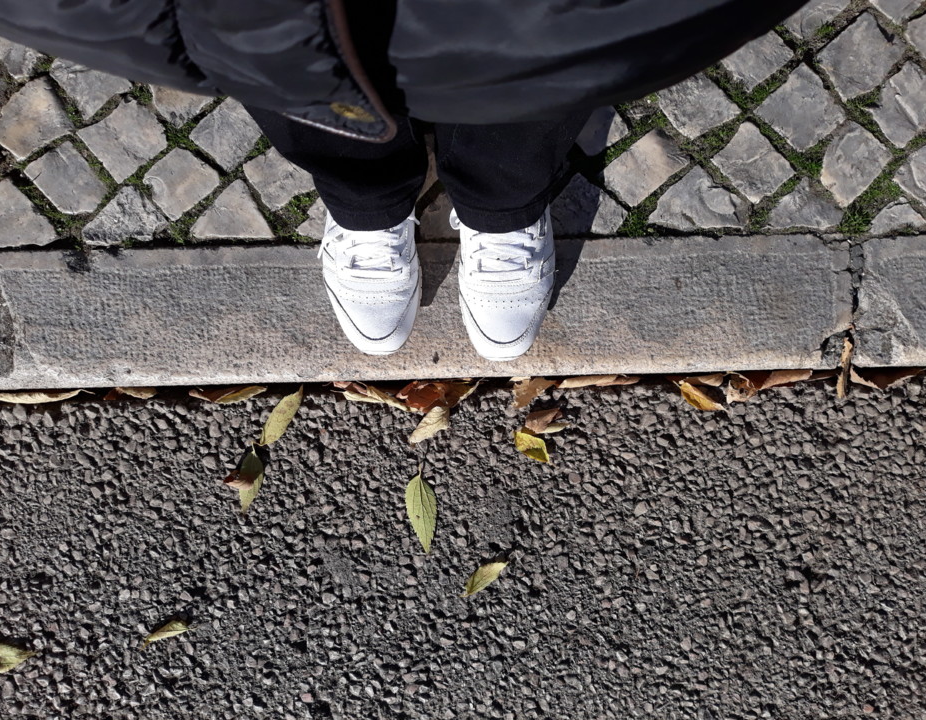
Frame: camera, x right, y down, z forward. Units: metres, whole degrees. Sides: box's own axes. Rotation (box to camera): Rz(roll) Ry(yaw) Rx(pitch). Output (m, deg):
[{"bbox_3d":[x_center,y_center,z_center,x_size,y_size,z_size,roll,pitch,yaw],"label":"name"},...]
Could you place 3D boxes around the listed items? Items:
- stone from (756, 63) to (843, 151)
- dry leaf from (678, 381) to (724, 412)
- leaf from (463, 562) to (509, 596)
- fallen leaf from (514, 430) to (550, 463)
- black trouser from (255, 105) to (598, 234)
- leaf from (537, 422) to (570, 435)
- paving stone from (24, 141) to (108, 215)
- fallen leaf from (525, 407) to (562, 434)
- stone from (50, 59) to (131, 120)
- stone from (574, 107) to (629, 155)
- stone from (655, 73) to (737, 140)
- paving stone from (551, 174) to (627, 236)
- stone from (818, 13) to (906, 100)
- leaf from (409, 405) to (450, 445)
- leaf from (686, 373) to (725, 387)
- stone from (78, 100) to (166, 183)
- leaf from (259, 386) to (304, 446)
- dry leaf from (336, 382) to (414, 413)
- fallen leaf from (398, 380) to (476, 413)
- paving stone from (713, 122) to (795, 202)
[{"bbox_3d":[0.383,-0.281,0.873,0.079,0.050,0.073,-41,88,-4],"label":"stone"},{"bbox_3d":[0.309,0.053,0.984,0.071,0.015,0.022,35,82,4],"label":"dry leaf"},{"bbox_3d":[0.026,0.273,0.944,0.070,0.013,0.021,-39,84,-7],"label":"leaf"},{"bbox_3d":[0.090,0.113,0.969,0.059,0.015,0.029,37,82,4],"label":"fallen leaf"},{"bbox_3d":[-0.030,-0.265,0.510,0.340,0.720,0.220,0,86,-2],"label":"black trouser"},{"bbox_3d":[0.109,0.083,0.906,0.046,0.012,0.015,-6,86,-2],"label":"leaf"},{"bbox_3d":[-0.436,-0.193,0.849,0.058,0.050,0.082,-39,88,-4],"label":"paving stone"},{"bbox_3d":[0.107,0.079,0.973,0.050,0.018,0.031,-24,83,-5],"label":"fallen leaf"},{"bbox_3d":[-0.481,-0.359,0.992,0.072,0.060,0.093,-36,84,-6],"label":"stone"},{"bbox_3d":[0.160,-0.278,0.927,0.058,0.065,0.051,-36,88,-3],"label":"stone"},{"bbox_3d":[0.303,-0.331,1.011,0.080,0.062,0.090,-41,88,-5],"label":"stone"},{"bbox_3d":[0.157,-0.198,0.996,0.112,0.062,0.082,-1,86,-2],"label":"paving stone"},{"bbox_3d":[0.451,-0.347,0.880,0.092,0.050,0.064,-38,88,-3],"label":"stone"},{"bbox_3d":[-0.042,0.081,0.939,0.062,0.016,0.030,-45,89,-3],"label":"leaf"},{"bbox_3d":[0.336,0.031,1.037,0.057,0.015,0.017,-8,86,-3],"label":"leaf"},{"bbox_3d":[-0.399,-0.260,0.912,0.073,0.065,0.081,-40,89,-3],"label":"stone"},{"bbox_3d":[-0.244,0.075,1.011,0.027,0.014,0.094,34,85,1],"label":"leaf"},{"bbox_3d":[-0.121,0.049,1.015,0.108,0.020,0.026,13,85,-1],"label":"dry leaf"},{"bbox_3d":[-0.033,0.046,0.938,0.098,0.030,0.040,-1,87,-1],"label":"fallen leaf"},{"bbox_3d":[0.383,-0.255,1.009,0.099,0.062,0.083,45,85,1],"label":"paving stone"}]

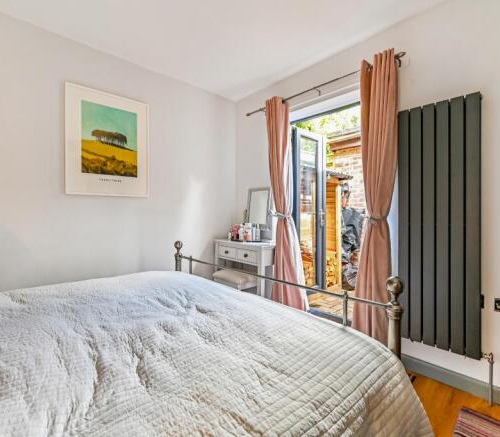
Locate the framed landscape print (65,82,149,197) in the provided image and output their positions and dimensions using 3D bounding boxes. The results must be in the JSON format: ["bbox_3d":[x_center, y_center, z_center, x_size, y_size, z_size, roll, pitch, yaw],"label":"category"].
[{"bbox_3d":[-1.210,-0.636,2.222,0.651,0.883,0.030,-1,1,-44],"label":"framed landscape print"}]

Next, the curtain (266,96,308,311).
[{"bbox_3d":[0.370,-0.063,2.536,0.160,2.318,0.496,-1,1,-44],"label":"curtain"}]

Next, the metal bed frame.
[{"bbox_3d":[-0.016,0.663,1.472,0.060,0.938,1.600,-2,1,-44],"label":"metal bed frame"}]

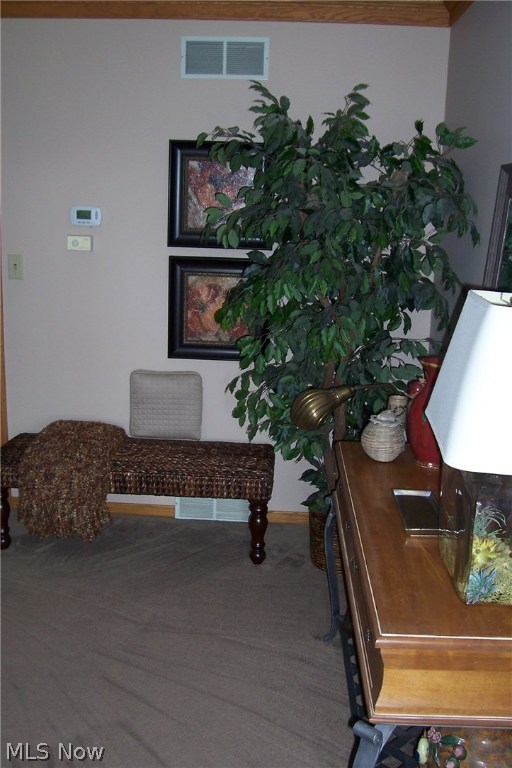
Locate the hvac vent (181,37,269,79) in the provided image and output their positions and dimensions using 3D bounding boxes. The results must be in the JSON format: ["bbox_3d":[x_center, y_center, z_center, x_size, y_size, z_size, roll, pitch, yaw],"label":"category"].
[{"bbox_3d":[-0.137,-1.437,3.202,0.388,0.177,0.015,2,12,2],"label":"hvac vent"}]

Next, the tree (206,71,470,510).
[{"bbox_3d":[0.269,-0.289,2.921,1.030,1.720,0.950,2,12,2],"label":"tree"}]

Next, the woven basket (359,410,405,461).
[{"bbox_3d":[0.390,0.154,2.223,0.134,0.148,0.134,2,12,2],"label":"woven basket"}]

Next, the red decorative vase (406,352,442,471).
[{"bbox_3d":[0.558,0.079,2.178,0.200,0.325,0.200,2,12,2],"label":"red decorative vase"}]

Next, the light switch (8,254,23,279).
[{"bbox_3d":[-1.135,-0.554,3.434,0.071,0.117,0.012,2,12,2],"label":"light switch"}]

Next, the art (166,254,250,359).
[{"bbox_3d":[-0.165,-0.349,3.414,0.486,0.482,0.035,2,12,2],"label":"art"}]

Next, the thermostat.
[{"bbox_3d":[-0.782,-0.776,3.362,0.149,0.094,0.030,2,12,2],"label":"thermostat"}]

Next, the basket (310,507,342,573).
[{"bbox_3d":[0.383,0.663,3.200,0.300,0.250,0.300,2,12,2],"label":"basket"}]

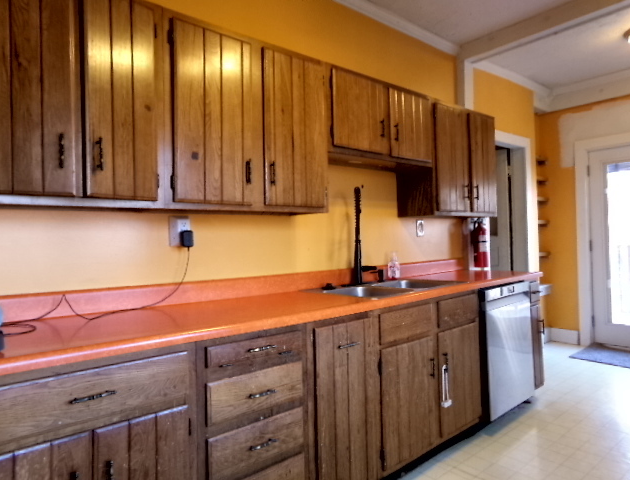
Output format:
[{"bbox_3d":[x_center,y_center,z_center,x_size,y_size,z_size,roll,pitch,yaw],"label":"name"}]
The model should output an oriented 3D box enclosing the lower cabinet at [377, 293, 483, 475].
[{"bbox_3d":[0.424,0.703,2.508,0.900,0.800,0.620,-1,0,-41],"label":"lower cabinet"}]

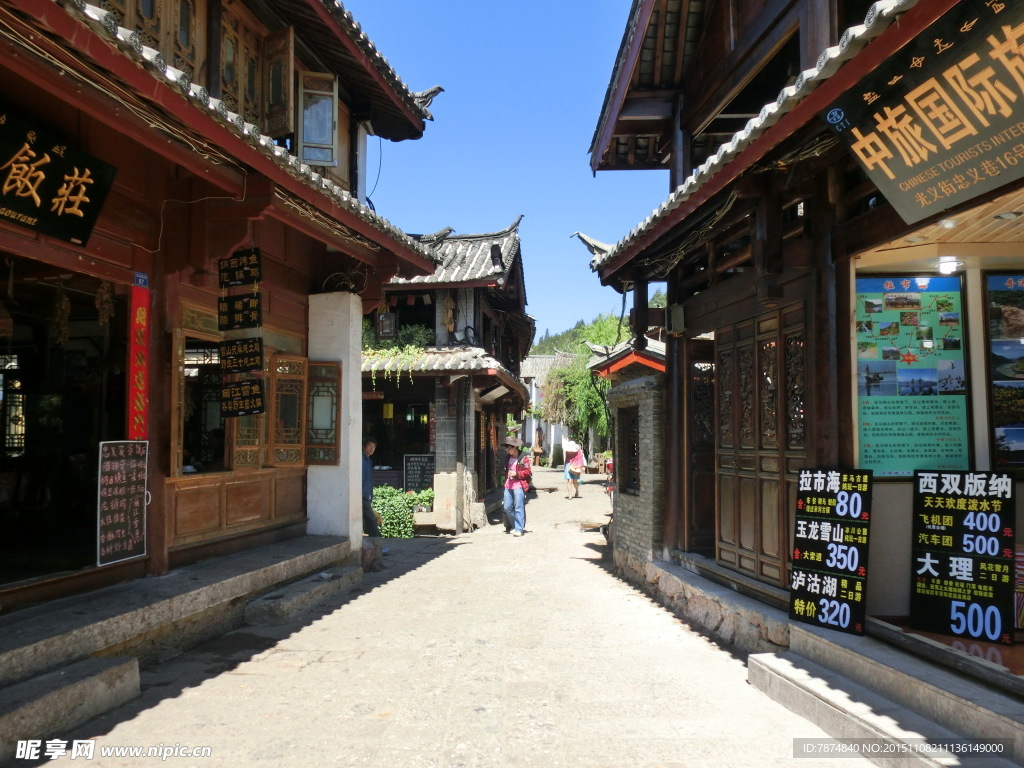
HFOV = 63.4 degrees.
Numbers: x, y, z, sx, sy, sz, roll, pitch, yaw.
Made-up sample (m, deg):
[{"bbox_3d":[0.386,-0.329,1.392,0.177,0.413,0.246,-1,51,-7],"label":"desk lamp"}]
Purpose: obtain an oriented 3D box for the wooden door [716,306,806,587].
[{"bbox_3d":[2.057,0.534,6.914,0.080,2.150,1.600,1,-3,-9],"label":"wooden door"}]

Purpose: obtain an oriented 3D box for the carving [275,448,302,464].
[{"bbox_3d":[-2.428,0.788,9.000,0.300,0.165,0.030,2,-4,-33],"label":"carving"}]

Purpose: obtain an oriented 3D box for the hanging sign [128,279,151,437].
[{"bbox_3d":[-3.076,-0.157,6.848,0.020,1.377,0.254,-1,-3,10],"label":"hanging sign"}]

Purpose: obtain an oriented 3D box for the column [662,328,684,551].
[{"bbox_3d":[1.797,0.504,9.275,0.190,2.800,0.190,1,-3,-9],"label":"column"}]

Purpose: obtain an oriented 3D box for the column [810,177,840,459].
[{"bbox_3d":[2.340,0.102,6.183,0.190,3.200,0.190,1,-3,-9],"label":"column"}]

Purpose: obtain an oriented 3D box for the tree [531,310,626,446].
[{"bbox_3d":[3.575,0.127,42.000,5.600,7.600,5.400,0,-3,0],"label":"tree"}]

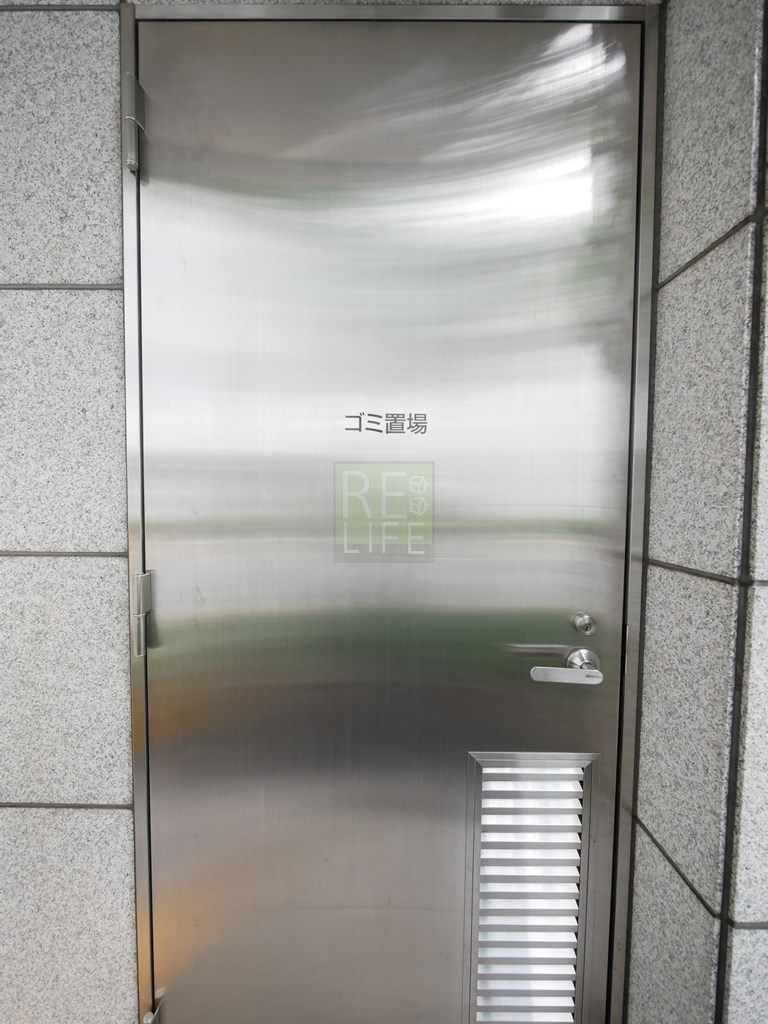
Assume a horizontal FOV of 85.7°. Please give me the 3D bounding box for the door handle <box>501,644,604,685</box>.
[{"bbox_3d":[0.305,0.266,0.693,0.138,0.056,0.055,0,3,0],"label":"door handle"}]

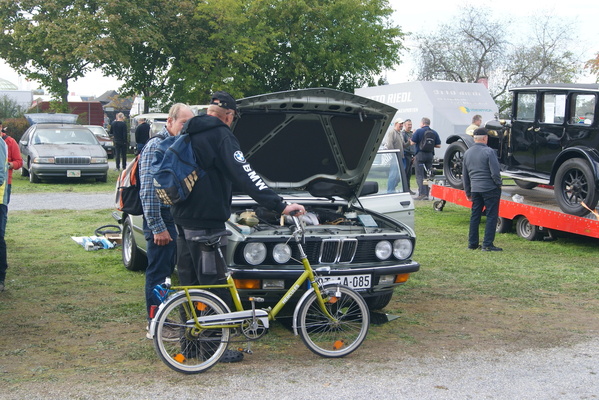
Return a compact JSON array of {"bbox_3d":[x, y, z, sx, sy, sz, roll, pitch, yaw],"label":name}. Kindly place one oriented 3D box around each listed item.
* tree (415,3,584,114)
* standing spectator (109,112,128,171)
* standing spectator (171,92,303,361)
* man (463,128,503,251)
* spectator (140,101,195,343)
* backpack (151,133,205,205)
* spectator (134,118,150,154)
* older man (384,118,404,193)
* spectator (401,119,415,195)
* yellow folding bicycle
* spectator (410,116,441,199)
[{"bbox_3d":[9.204,-5.583,35.000,7.800,7.000,7.000,1,5,0],"label":"tree"},{"bbox_3d":[-5.518,-1.782,22.900,0.520,1.750,0.360,1,5,-6],"label":"standing spectator"},{"bbox_3d":[-0.436,0.178,5.020,0.600,1.800,0.700,-3,7,-37],"label":"standing spectator"},{"bbox_3d":[2.590,-0.134,10.600,0.550,1.730,0.360,3,6,18],"label":"man"},{"bbox_3d":[-0.985,0.144,5.550,0.450,1.740,0.520,0,6,-9],"label":"spectator"},{"bbox_3d":[-0.800,-0.207,4.930,0.310,0.450,0.220,10,-6,42],"label":"backpack"},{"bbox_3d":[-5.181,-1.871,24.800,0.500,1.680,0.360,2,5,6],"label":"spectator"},{"bbox_3d":[2.091,-0.920,16.400,0.380,1.740,0.500,4,6,24],"label":"older man"},{"bbox_3d":[2.477,-0.982,17.100,0.500,1.750,0.360,-2,6,-27],"label":"spectator"},{"bbox_3d":[-0.250,0.586,4.930,1.540,1.020,0.500,0,5,-31],"label":"yellow folding bicycle"},{"bbox_3d":[2.674,-0.870,15.900,0.540,1.770,0.380,-1,6,-20],"label":"spectator"}]

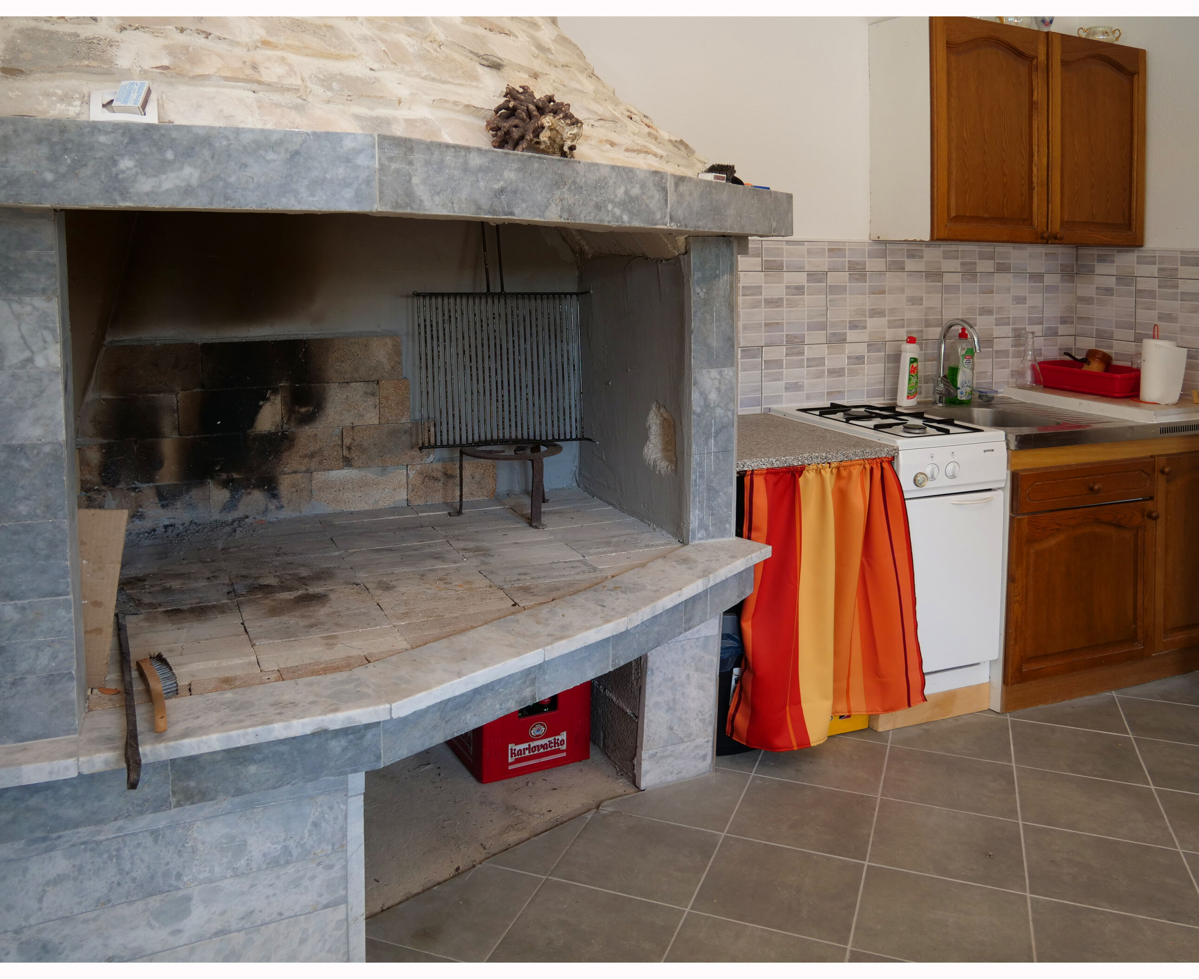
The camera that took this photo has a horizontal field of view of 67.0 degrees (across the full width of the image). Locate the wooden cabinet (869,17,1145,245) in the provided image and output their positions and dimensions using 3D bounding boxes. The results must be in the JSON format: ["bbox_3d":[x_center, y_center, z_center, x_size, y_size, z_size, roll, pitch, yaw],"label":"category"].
[{"bbox_3d":[1.427,-1.200,3.141,0.980,0.690,0.290,-4,10,-23],"label":"wooden cabinet"}]

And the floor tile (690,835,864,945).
[{"bbox_3d":[0.400,0.874,1.983,0.332,0.010,0.332,4,9,22],"label":"floor tile"}]

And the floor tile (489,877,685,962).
[{"bbox_3d":[-0.042,0.887,1.766,0.330,0.010,0.330,3,9,22],"label":"floor tile"}]

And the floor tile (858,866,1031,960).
[{"bbox_3d":[0.695,0.875,1.824,0.330,0.010,0.330,3,9,22],"label":"floor tile"}]

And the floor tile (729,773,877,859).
[{"bbox_3d":[0.525,0.826,2.290,0.332,0.010,0.332,4,9,22],"label":"floor tile"}]

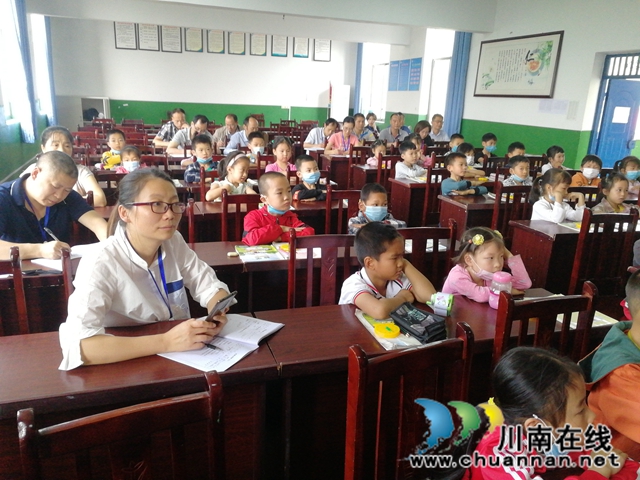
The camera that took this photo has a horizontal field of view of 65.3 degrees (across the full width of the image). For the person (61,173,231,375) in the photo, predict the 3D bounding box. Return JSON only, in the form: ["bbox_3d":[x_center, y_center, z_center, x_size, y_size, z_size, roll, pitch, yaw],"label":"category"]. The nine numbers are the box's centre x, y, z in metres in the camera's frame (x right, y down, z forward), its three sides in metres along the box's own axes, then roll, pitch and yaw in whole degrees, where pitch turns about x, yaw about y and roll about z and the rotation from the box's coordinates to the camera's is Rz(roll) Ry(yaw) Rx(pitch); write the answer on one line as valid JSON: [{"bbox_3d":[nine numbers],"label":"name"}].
[{"bbox_3d":[-0.593,0.379,1.803,0.500,1.278,0.600,-9,19,-34],"label":"person"}]

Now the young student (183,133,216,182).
[{"bbox_3d":[-1.091,-0.371,4.526,0.400,1.137,0.600,-3,16,-17],"label":"young student"}]

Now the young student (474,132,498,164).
[{"bbox_3d":[2.089,-0.785,6.457,0.380,1.160,0.580,-3,16,-17],"label":"young student"}]

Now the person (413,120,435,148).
[{"bbox_3d":[1.475,-1.116,7.379,0.460,1.252,0.720,-3,16,-17],"label":"person"}]

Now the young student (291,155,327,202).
[{"bbox_3d":[-0.092,-0.153,3.984,0.380,1.039,0.500,-3,17,-19],"label":"young student"}]

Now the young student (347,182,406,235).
[{"bbox_3d":[0.313,0.156,3.117,0.430,1.050,0.500,-4,17,-21],"label":"young student"}]

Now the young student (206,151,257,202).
[{"bbox_3d":[-0.649,-0.097,3.674,0.400,1.102,0.600,-3,16,-17],"label":"young student"}]

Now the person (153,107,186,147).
[{"bbox_3d":[-2.338,-1.427,7.860,0.520,1.276,0.750,-3,16,-17],"label":"person"}]

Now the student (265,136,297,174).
[{"bbox_3d":[-0.380,-0.452,4.904,0.370,1.084,0.500,-3,17,-19],"label":"student"}]

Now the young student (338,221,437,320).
[{"bbox_3d":[0.252,0.425,2.099,0.430,1.090,0.500,-8,19,-33],"label":"young student"}]

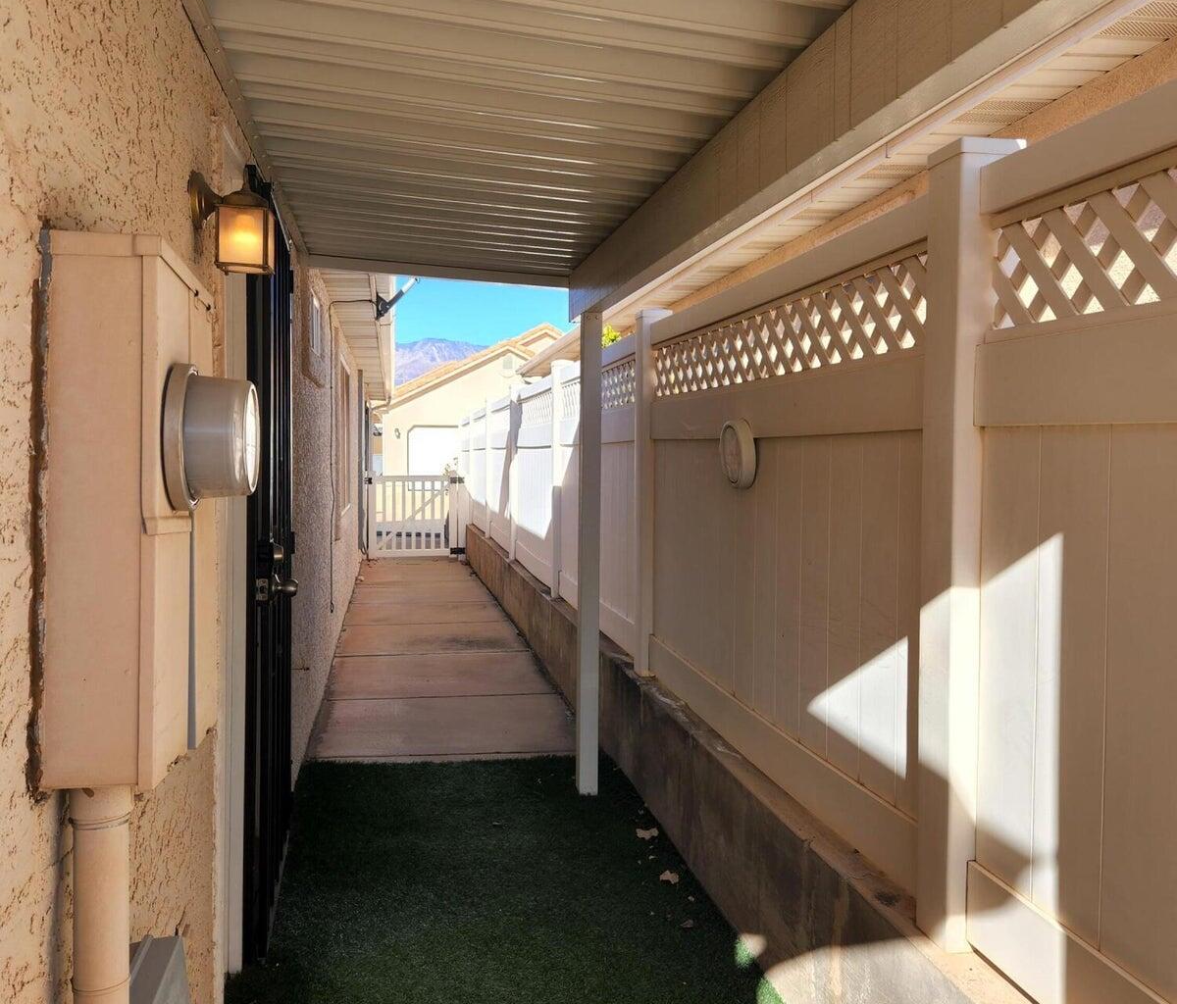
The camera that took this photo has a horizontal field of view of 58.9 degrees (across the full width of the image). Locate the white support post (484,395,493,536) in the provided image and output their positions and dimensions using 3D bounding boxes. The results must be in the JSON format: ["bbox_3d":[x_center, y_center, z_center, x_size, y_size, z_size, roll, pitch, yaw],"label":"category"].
[{"bbox_3d":[-1.018,-0.359,10.749,0.110,1.440,0.110,0,3,-11],"label":"white support post"}]

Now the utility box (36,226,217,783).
[{"bbox_3d":[-0.591,0.010,1.369,0.130,0.635,0.373,0,3,-11],"label":"utility box"}]

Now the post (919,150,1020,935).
[{"bbox_3d":[0.689,0.078,1.902,0.110,1.440,0.110,0,3,-11],"label":"post"}]

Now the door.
[{"bbox_3d":[-0.965,0.150,3.227,0.066,2.110,0.960,0,3,-11],"label":"door"}]

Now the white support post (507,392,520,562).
[{"bbox_3d":[-0.605,-0.239,8.571,0.110,1.425,0.110,0,3,-11],"label":"white support post"}]

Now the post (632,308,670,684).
[{"bbox_3d":[0.254,-0.036,4.209,0.110,1.447,0.110,0,3,-11],"label":"post"}]

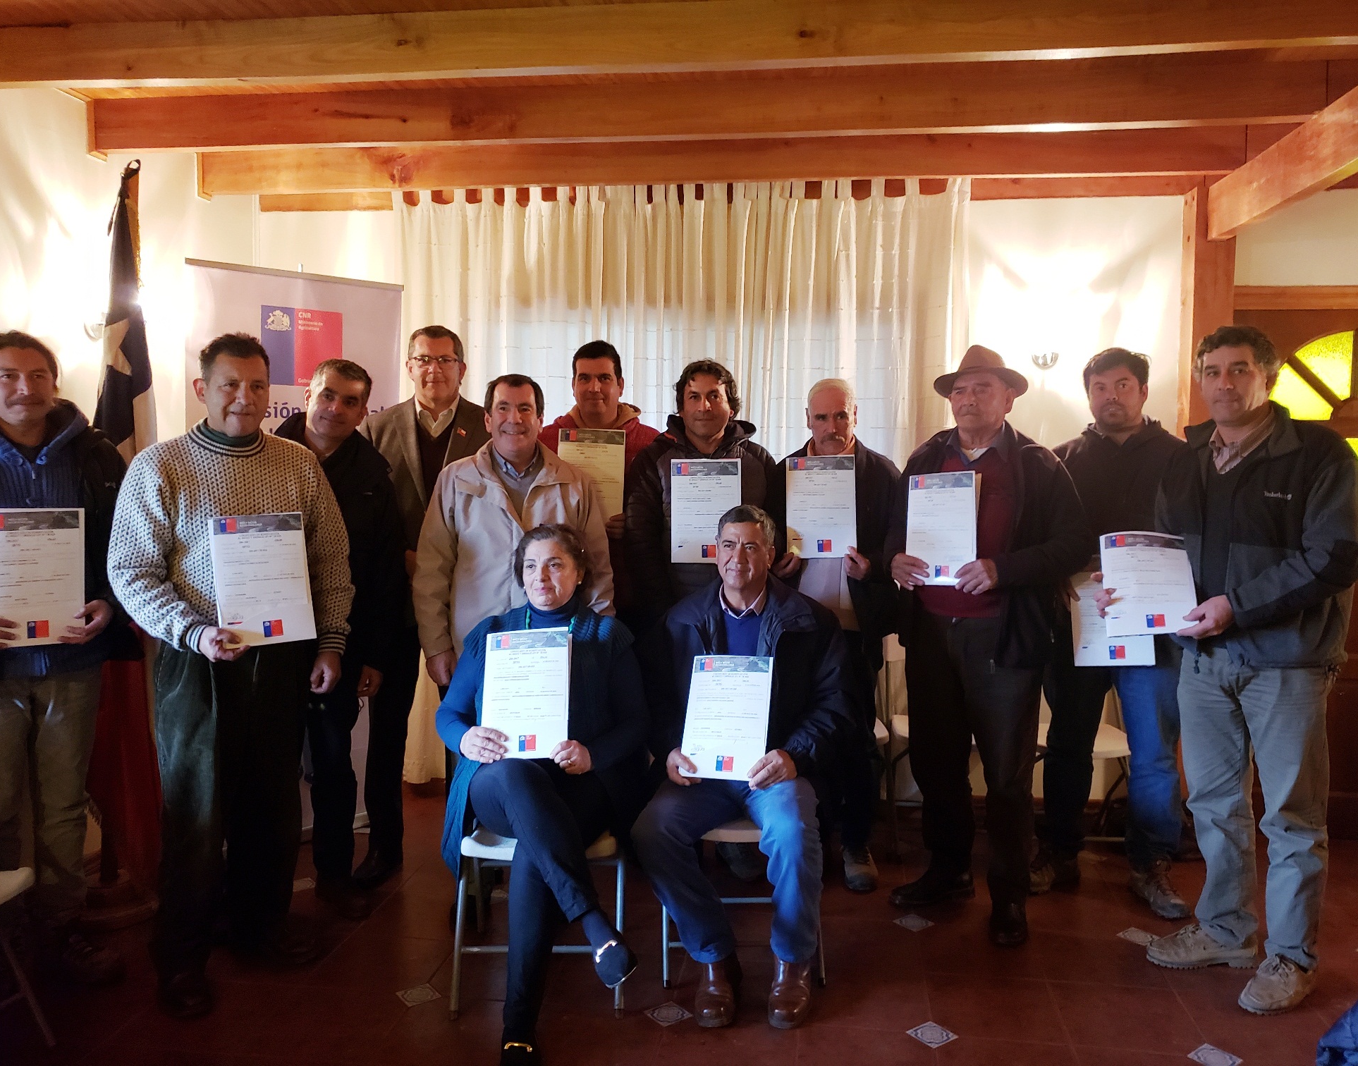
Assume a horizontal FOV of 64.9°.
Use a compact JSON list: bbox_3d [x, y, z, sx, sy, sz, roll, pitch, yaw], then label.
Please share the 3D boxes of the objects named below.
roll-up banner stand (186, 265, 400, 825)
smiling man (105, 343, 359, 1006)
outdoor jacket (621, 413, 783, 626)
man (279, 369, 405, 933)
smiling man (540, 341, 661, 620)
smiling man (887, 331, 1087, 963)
[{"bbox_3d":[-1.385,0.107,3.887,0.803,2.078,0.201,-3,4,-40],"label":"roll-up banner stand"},{"bbox_3d":[-1.155,0.346,2.815,0.602,1.726,0.502,-1,4,-24],"label":"smiling man"},{"bbox_3d":[0.081,-0.030,3.607,0.542,0.744,0.381,0,3,1],"label":"outdoor jacket"},{"bbox_3d":[-1.075,0.320,3.346,0.542,1.716,0.422,-1,4,-22],"label":"man"},{"bbox_3d":[-0.277,0.252,3.694,0.532,1.817,0.422,0,3,-5],"label":"smiling man"},{"bbox_3d":[0.907,0.314,3.215,0.592,1.756,0.452,2,4,31],"label":"smiling man"}]

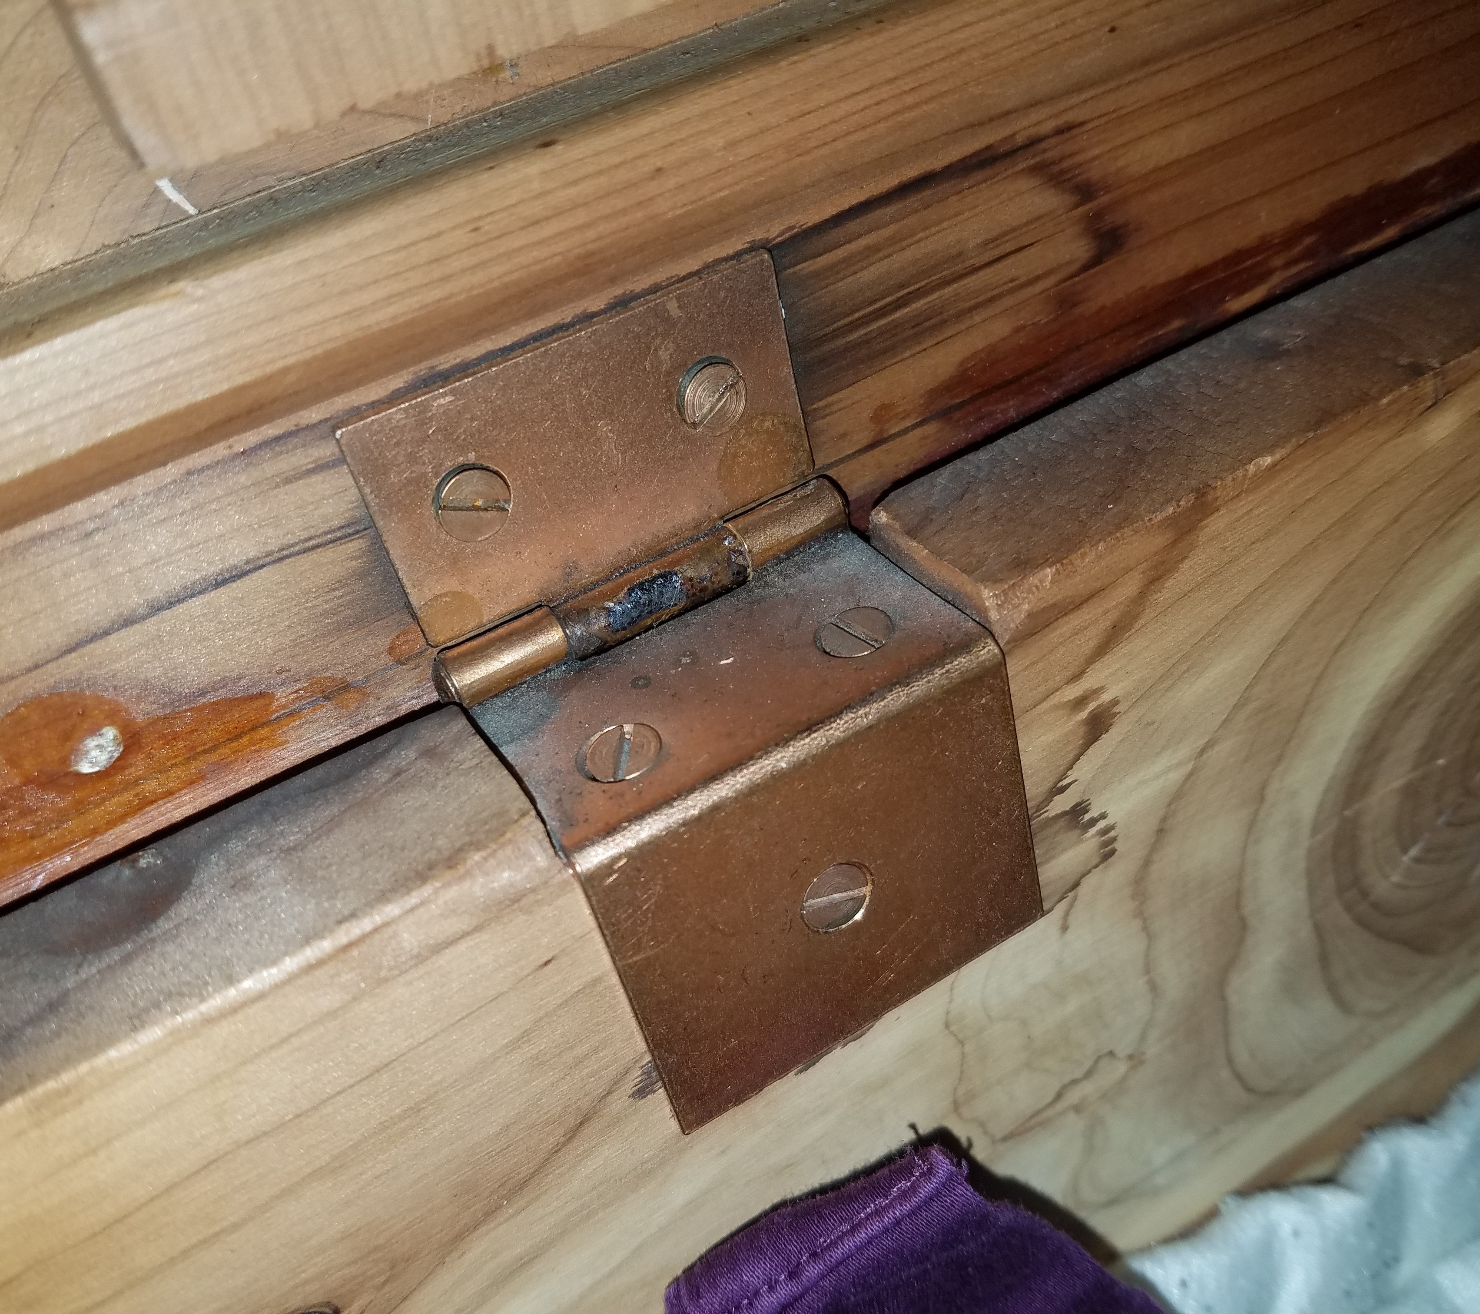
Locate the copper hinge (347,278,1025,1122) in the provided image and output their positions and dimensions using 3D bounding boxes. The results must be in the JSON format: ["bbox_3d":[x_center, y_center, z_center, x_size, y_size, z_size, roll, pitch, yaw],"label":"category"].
[{"bbox_3d":[-0.002,0.003,0.112,0.038,0.059,0.029,-27,35,-16],"label":"copper hinge"}]

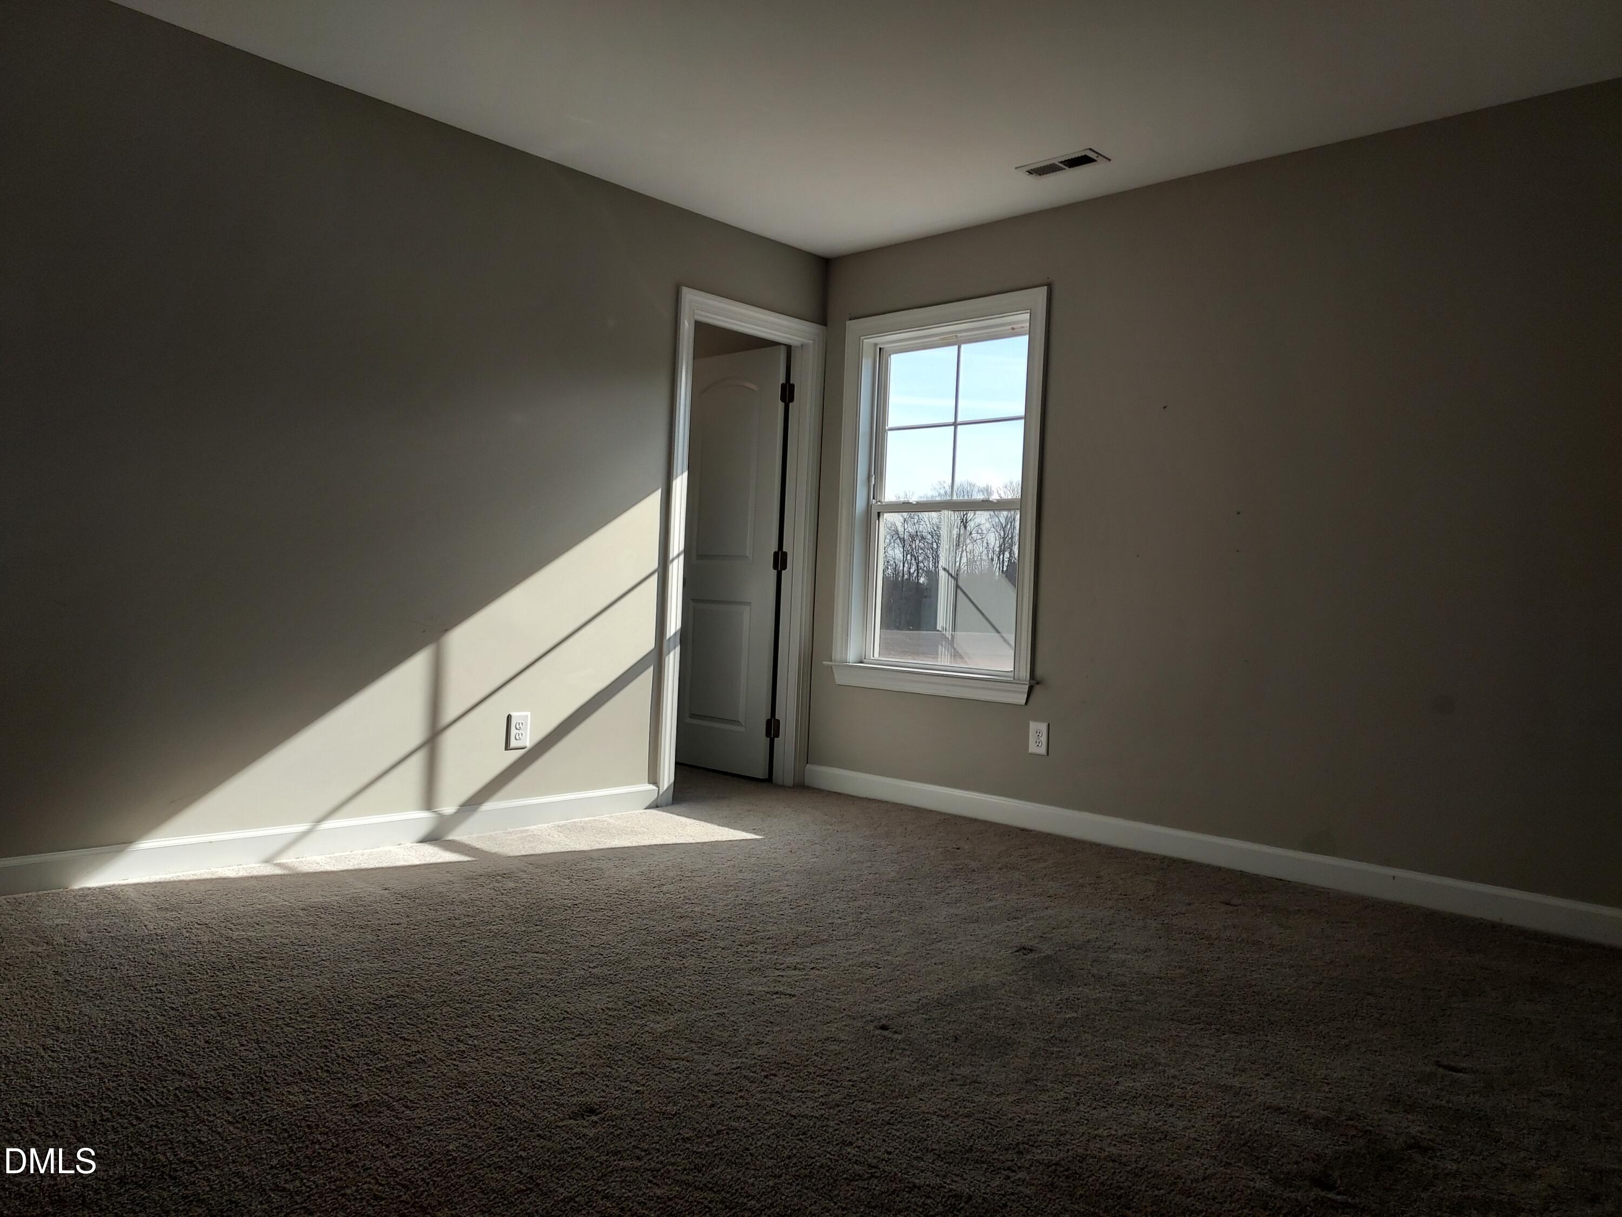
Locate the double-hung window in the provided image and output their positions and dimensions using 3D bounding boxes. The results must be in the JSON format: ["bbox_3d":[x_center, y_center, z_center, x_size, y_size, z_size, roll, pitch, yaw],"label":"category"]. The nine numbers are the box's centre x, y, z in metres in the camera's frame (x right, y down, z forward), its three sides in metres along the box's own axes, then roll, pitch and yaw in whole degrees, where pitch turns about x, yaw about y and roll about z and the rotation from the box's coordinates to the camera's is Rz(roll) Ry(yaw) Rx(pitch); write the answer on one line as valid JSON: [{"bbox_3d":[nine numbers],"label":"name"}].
[{"bbox_3d":[0.523,-0.453,4.766,1.103,1.637,0.125,3,1,43],"label":"double-hung window"}]

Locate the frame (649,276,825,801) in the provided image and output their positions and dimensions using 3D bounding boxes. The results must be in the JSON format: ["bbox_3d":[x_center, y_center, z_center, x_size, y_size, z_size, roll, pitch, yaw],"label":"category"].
[{"bbox_3d":[-0.311,-0.245,4.920,0.140,2.122,0.872,3,1,43],"label":"frame"}]

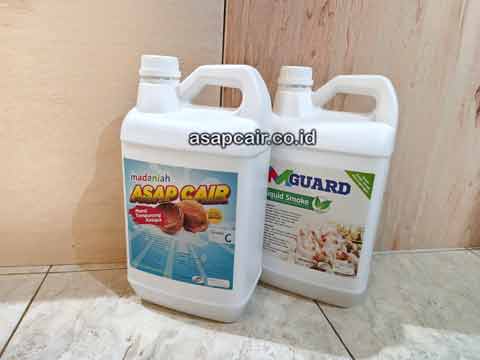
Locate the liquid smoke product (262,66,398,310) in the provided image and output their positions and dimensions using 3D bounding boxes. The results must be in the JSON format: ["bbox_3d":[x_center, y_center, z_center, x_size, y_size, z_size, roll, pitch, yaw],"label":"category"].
[{"bbox_3d":[0.123,0.007,0.484,0.176,0.337,0.119,11,18,23],"label":"liquid smoke product"}]

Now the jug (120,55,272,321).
[{"bbox_3d":[-0.057,0.010,0.439,0.176,0.337,0.119,8,17,14],"label":"jug"}]

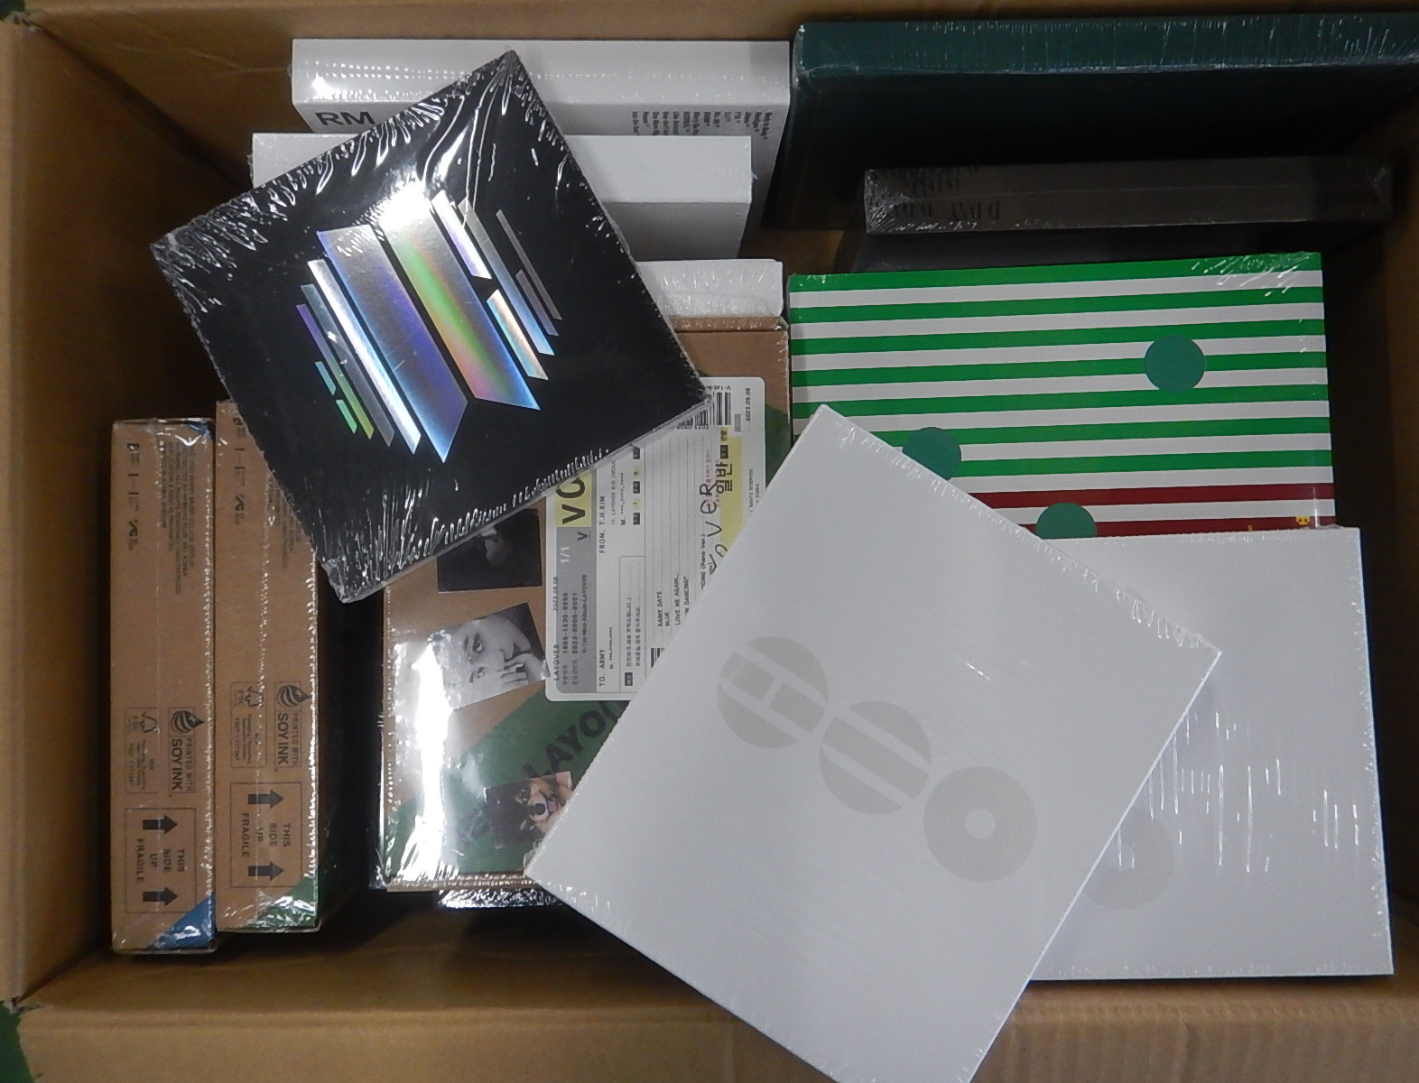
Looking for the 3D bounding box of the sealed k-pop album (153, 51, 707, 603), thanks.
[{"bbox_3d":[-0.099,-0.076,0.363,0.142,0.022,0.142,-29,89,0],"label":"sealed k-pop album"}]

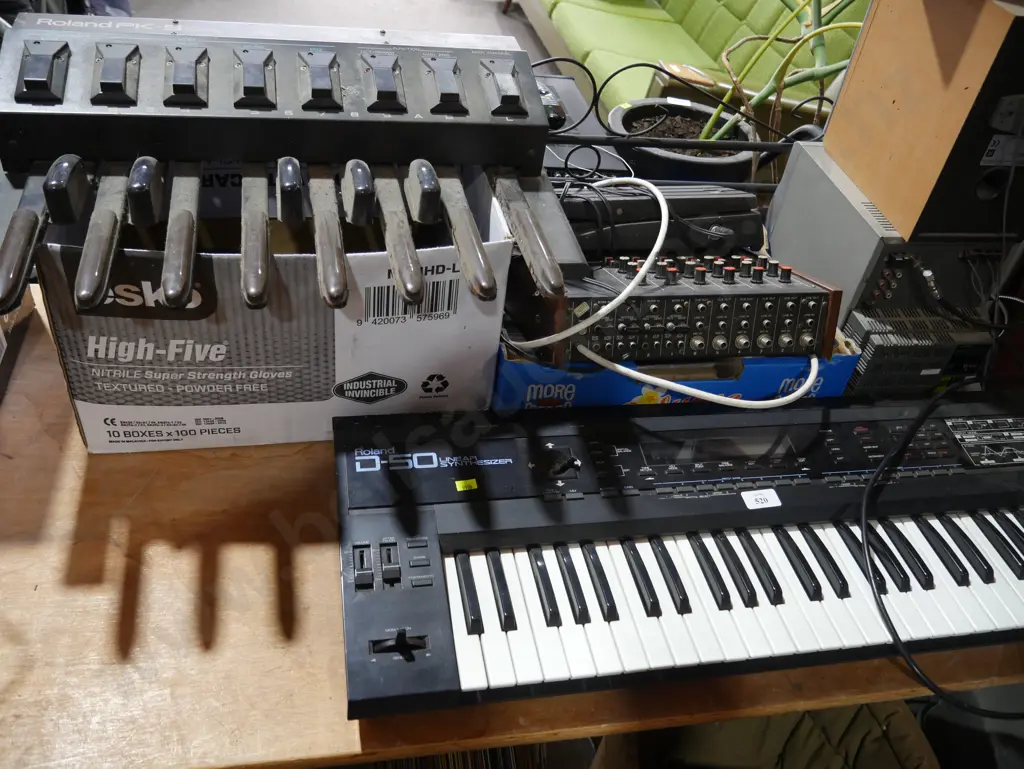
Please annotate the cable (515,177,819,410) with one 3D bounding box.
[{"bbox_3d":[0.182,-0.116,0.980,0.390,0.215,0.240,-2,41,-13],"label":"cable"}]

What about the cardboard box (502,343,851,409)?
[{"bbox_3d":[0.175,-0.091,1.140,0.460,0.124,0.320,-2,41,-13],"label":"cardboard box"}]

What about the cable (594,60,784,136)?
[{"bbox_3d":[0.267,-0.408,1.194,0.312,0.105,0.080,-2,42,-12],"label":"cable"}]

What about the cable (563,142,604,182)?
[{"bbox_3d":[0.100,-0.313,1.171,0.053,0.053,0.020,-2,42,-12],"label":"cable"}]

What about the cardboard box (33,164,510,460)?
[{"bbox_3d":[-0.257,-0.117,0.977,0.448,0.272,0.262,-3,41,-13],"label":"cardboard box"}]

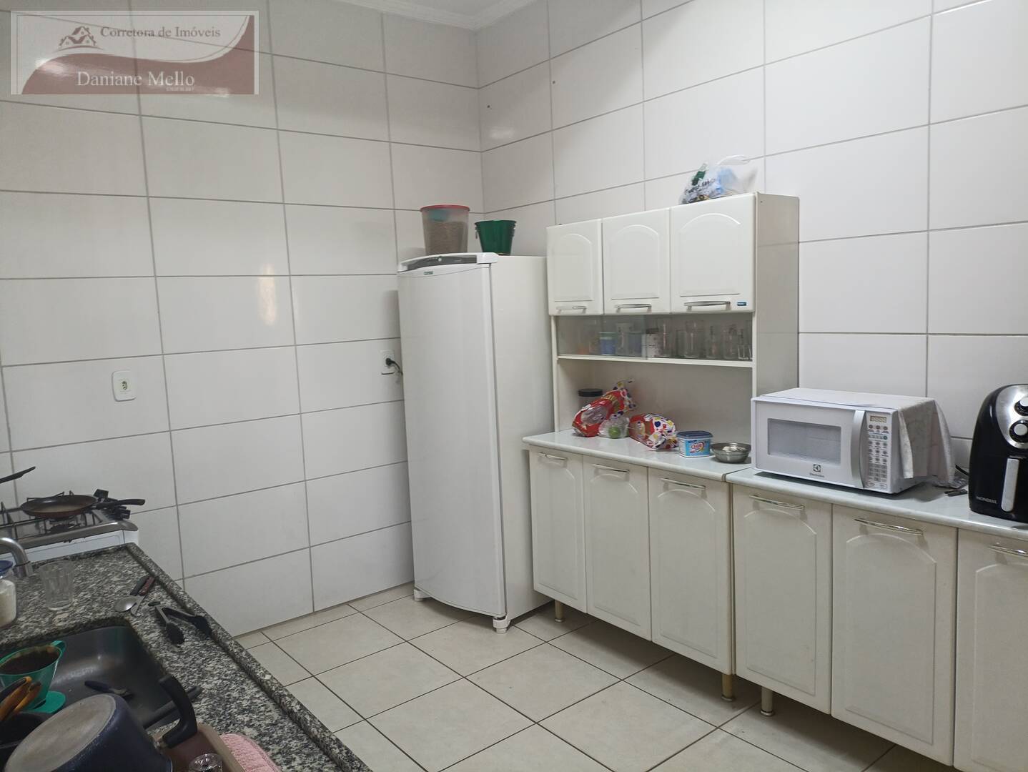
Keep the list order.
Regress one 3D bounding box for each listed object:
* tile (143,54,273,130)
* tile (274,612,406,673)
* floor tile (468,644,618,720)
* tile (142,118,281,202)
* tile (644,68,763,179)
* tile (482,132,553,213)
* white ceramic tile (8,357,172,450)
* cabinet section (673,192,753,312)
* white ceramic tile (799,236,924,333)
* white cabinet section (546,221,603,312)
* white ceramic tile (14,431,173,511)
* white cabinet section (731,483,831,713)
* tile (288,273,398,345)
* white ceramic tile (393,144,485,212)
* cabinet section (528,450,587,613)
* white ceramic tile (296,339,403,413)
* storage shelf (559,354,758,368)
[{"bbox_3d":[-1.293,-1.280,3.155,0.563,0.320,0.010,-7,8,-37],"label":"tile"},{"bbox_3d":[-0.775,1.137,3.291,0.432,0.012,0.432,-8,8,-39],"label":"tile"},{"bbox_3d":[0.113,1.149,2.901,0.431,0.010,0.436,-8,8,-39],"label":"floor tile"},{"bbox_3d":[-1.294,-0.972,3.227,0.570,0.324,0.010,-7,8,-37],"label":"tile"},{"bbox_3d":[0.742,-1.024,2.951,0.012,0.322,0.573,-8,8,-38],"label":"tile"},{"bbox_3d":[0.017,-1.084,3.799,0.010,0.320,0.564,-8,8,-39],"label":"tile"},{"bbox_3d":[-1.704,0.060,2.993,0.567,0.324,0.010,-7,8,-37],"label":"white ceramic tile"},{"bbox_3d":[0.817,-0.478,2.766,0.280,0.396,0.356,-8,8,-39],"label":"cabinet section"},{"bbox_3d":[1.142,-0.348,2.600,0.010,0.324,0.570,-8,8,-39],"label":"white ceramic tile"},{"bbox_3d":[0.369,-0.518,3.305,0.280,0.390,0.337,-8,8,-39],"label":"white cabinet section"},{"bbox_3d":[-1.693,0.385,3.032,0.570,0.324,0.010,-7,8,-37],"label":"white ceramic tile"},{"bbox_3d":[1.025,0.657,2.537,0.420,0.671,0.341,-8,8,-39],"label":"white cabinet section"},{"bbox_3d":[-0.811,-0.381,3.643,0.570,0.324,0.010,-7,8,-37],"label":"tile"},{"bbox_3d":[-0.393,-1.089,3.904,0.558,0.324,0.010,-7,8,-37],"label":"white ceramic tile"},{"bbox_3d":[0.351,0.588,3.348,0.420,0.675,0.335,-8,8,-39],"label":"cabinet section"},{"bbox_3d":[-0.797,-0.057,3.679,0.570,0.324,0.010,-7,8,-37],"label":"white ceramic tile"},{"bbox_3d":[0.613,-0.116,3.067,0.255,0.026,1.010,-8,8,-39],"label":"storage shelf"}]

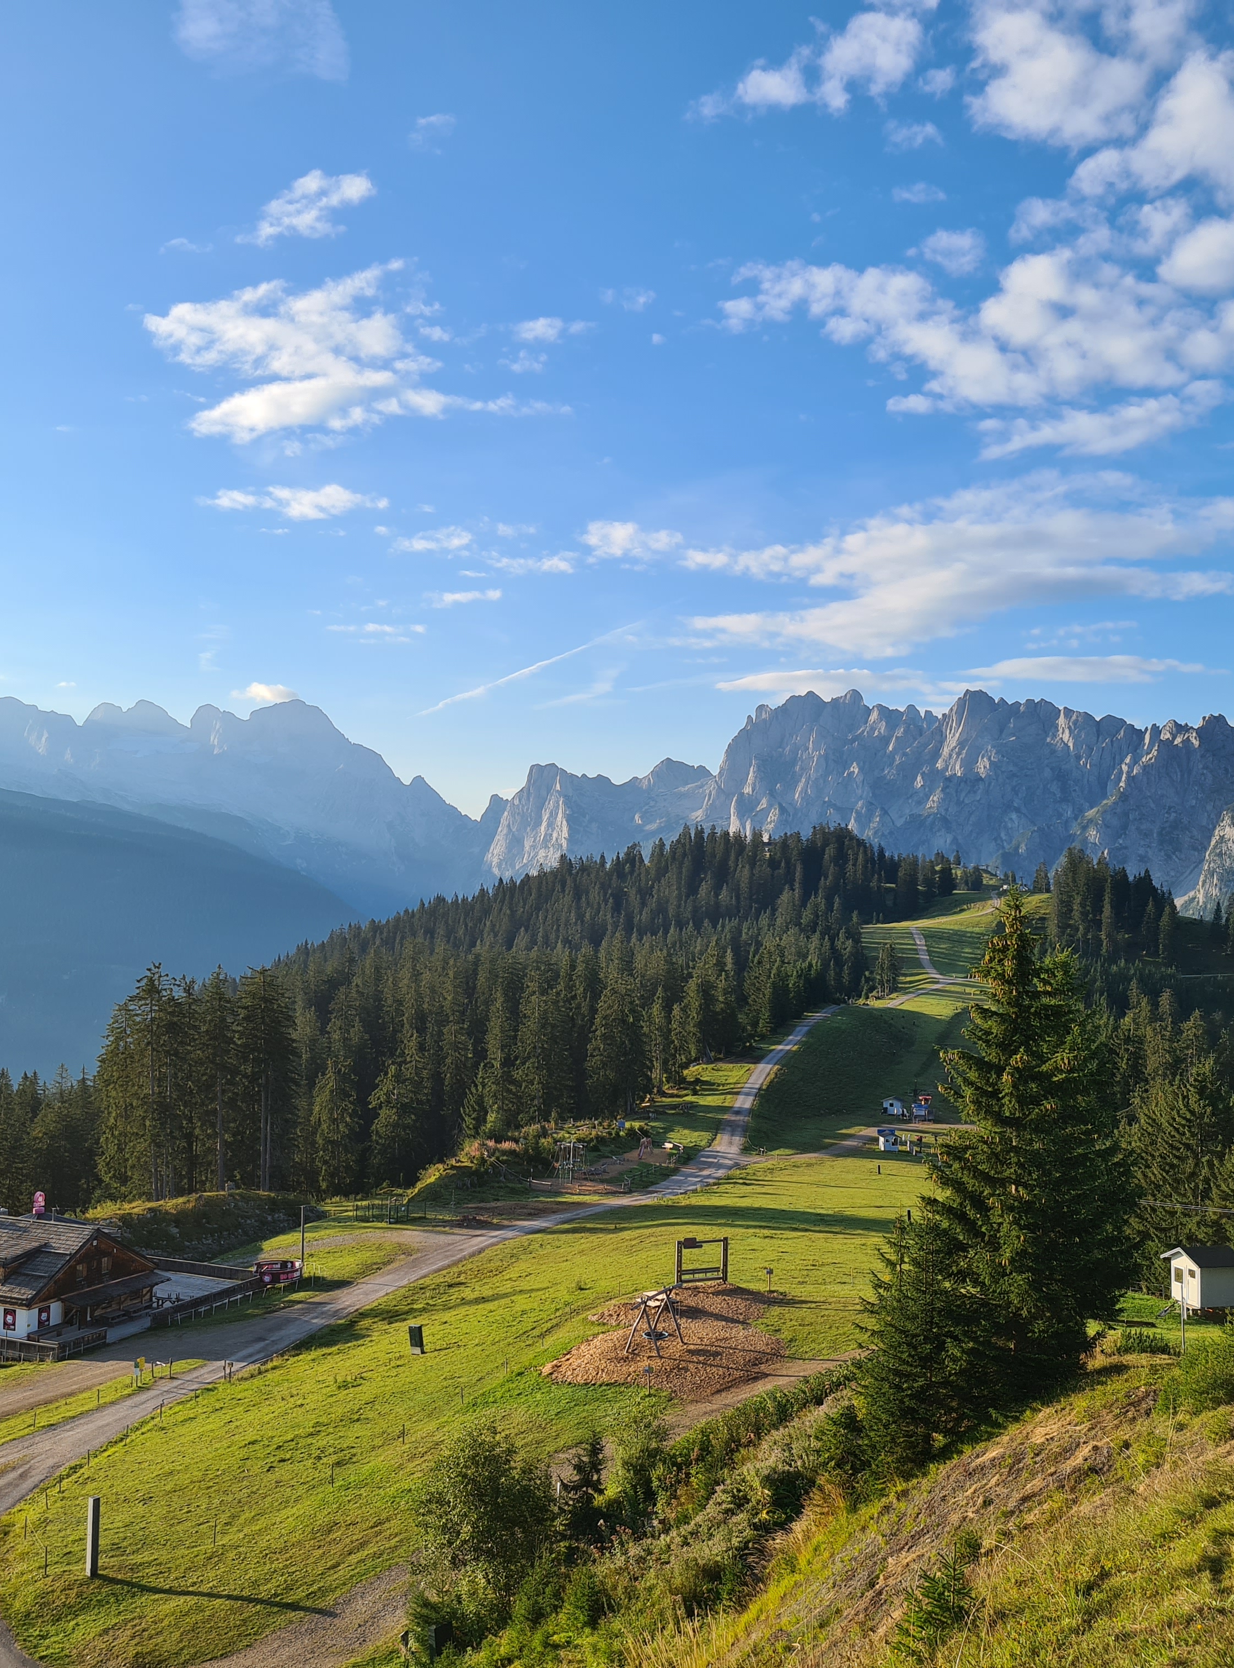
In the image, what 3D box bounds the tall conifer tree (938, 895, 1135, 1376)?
[{"bbox_3d":[14.760,10.953,60.000,7.300,17.720,7.300,0,-2,0],"label":"tall conifer tree"}]

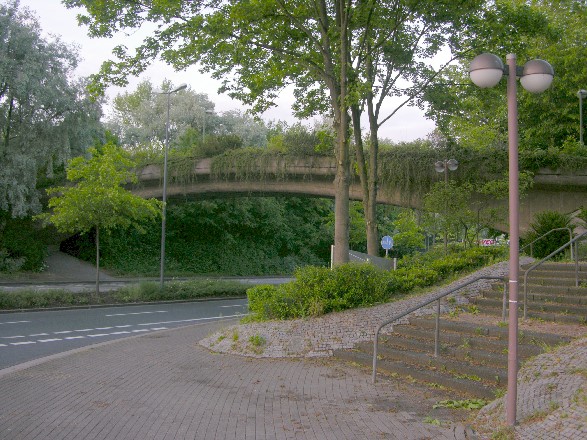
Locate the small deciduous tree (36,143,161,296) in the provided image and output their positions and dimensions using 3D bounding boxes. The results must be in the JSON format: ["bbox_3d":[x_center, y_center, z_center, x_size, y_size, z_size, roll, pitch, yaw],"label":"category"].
[{"bbox_3d":[-7.812,-0.025,24.197,4.900,6.253,4.800,2,-4,-17],"label":"small deciduous tree"}]

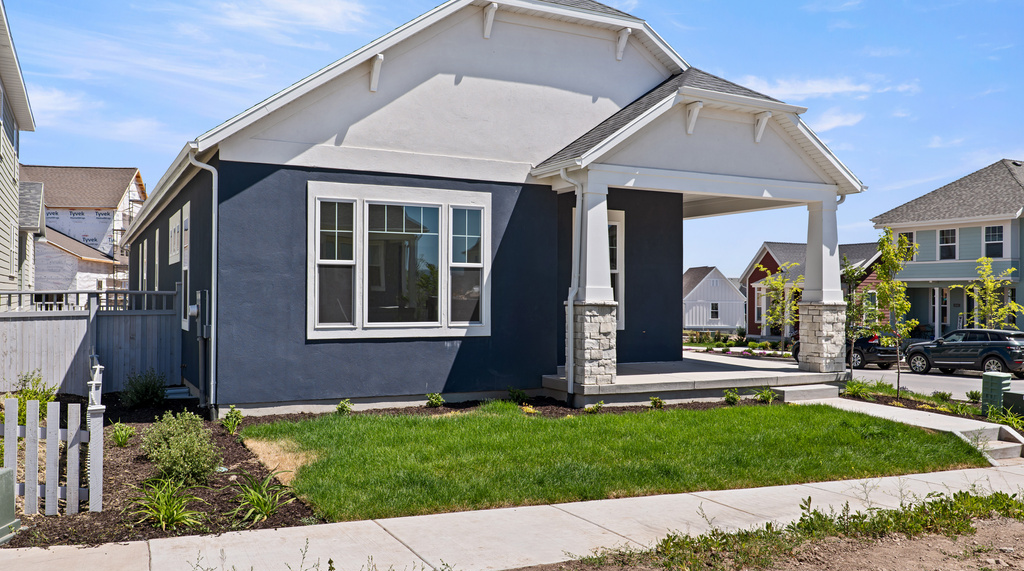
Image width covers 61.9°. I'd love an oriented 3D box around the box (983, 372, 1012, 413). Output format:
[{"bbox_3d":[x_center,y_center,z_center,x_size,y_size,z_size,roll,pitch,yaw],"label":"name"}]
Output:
[{"bbox_3d":[7.014,1.570,12.350,0.280,0.620,0.360,1,-1,-27],"label":"box"}]

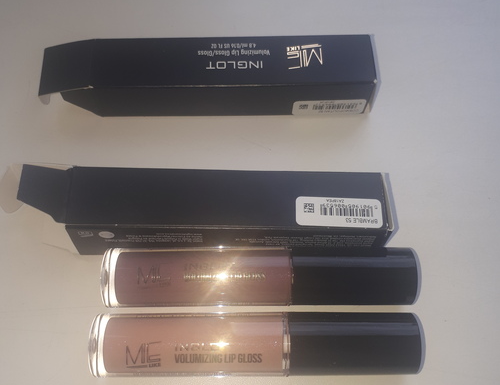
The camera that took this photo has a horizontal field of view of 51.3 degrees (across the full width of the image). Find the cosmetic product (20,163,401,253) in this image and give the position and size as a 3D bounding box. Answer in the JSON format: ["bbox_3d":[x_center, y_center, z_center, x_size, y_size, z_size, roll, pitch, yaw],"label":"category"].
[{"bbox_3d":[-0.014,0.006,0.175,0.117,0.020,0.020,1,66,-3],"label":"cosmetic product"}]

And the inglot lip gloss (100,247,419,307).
[{"bbox_3d":[0.004,0.027,0.168,0.098,0.018,0.018,0,66,-4],"label":"inglot lip gloss"}]

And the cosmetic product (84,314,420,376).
[{"bbox_3d":[0.003,0.046,0.159,0.098,0.018,0.018,1,66,-4],"label":"cosmetic product"}]

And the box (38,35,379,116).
[{"bbox_3d":[-0.014,-0.043,0.196,0.119,0.020,0.020,-2,66,-5],"label":"box"}]

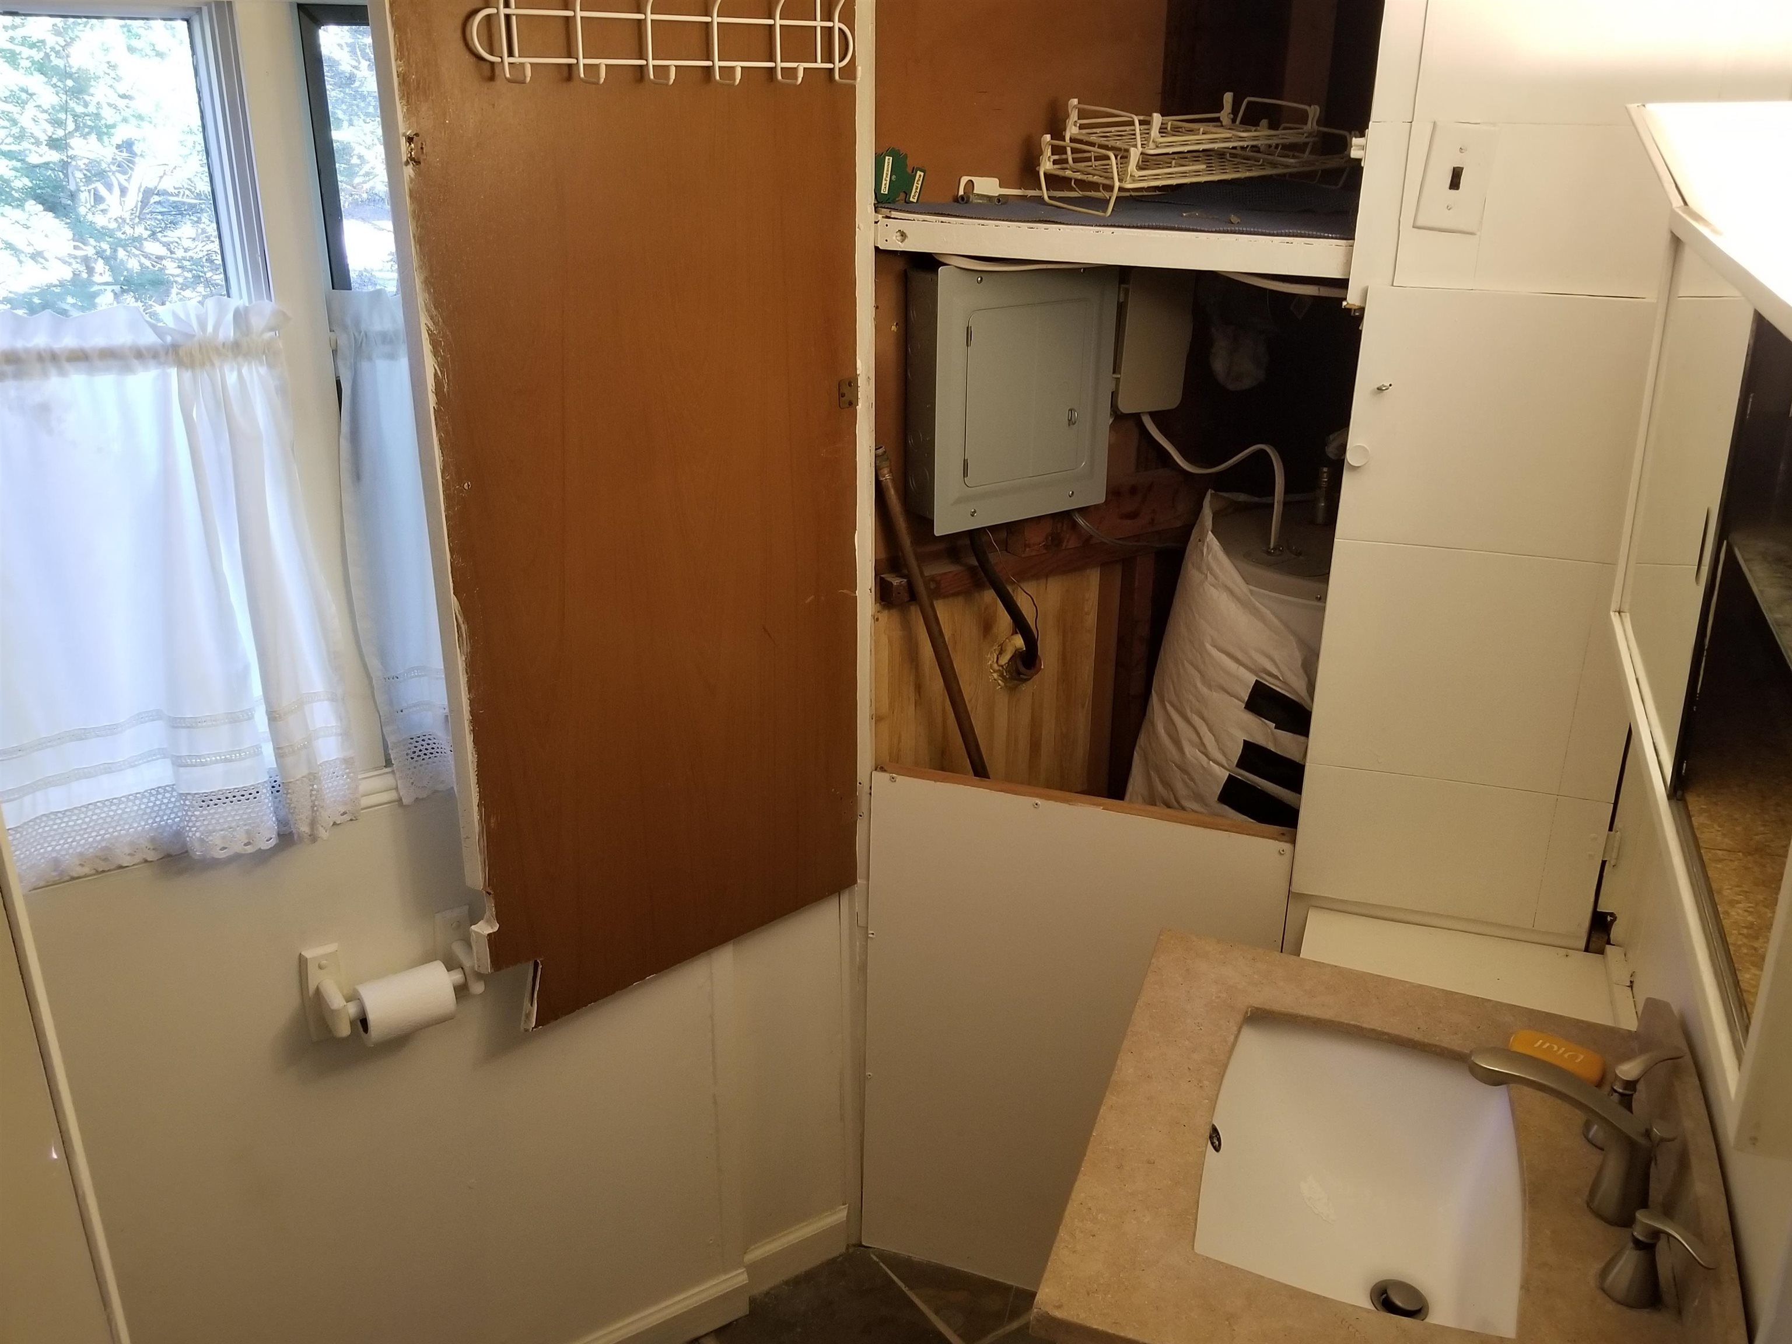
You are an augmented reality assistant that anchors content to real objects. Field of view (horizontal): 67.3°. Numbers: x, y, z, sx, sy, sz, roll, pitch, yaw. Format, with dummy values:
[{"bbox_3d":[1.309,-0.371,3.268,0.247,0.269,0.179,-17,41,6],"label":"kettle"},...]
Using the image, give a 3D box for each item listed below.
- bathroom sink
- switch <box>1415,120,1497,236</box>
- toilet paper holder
[{"bbox_3d":[0.455,0.552,1.346,0.305,0.155,0.430,9,21,21],"label":"bathroom sink"},{"bbox_3d":[0.629,-0.554,1.512,0.071,0.115,0.015,12,22,18],"label":"switch"},{"bbox_3d":[-0.611,0.394,1.666,0.206,0.124,0.090,-11,23,-31],"label":"toilet paper holder"}]

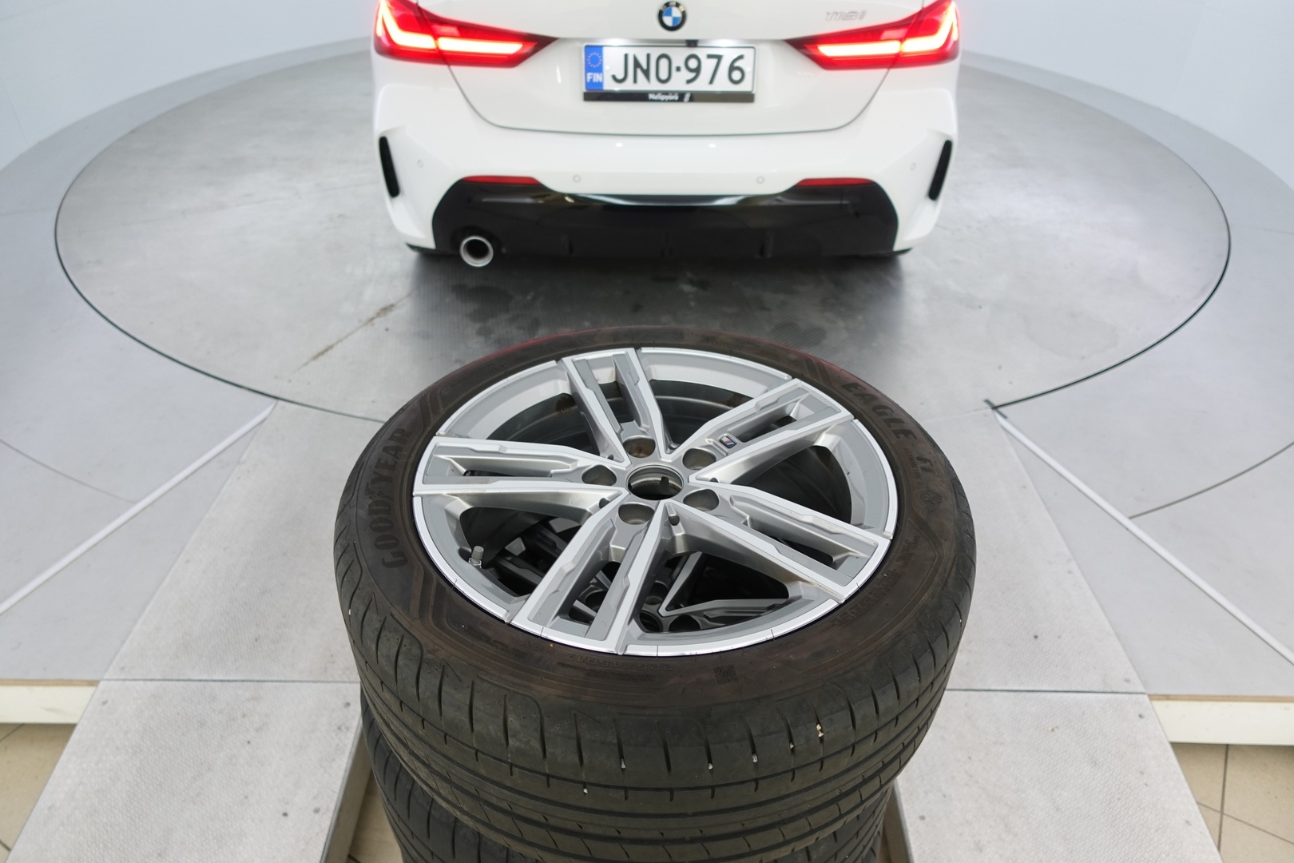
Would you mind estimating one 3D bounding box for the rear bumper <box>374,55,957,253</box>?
[{"bbox_3d":[0.054,-0.815,2.524,1.760,0.510,0.450,0,36,-1],"label":"rear bumper"}]

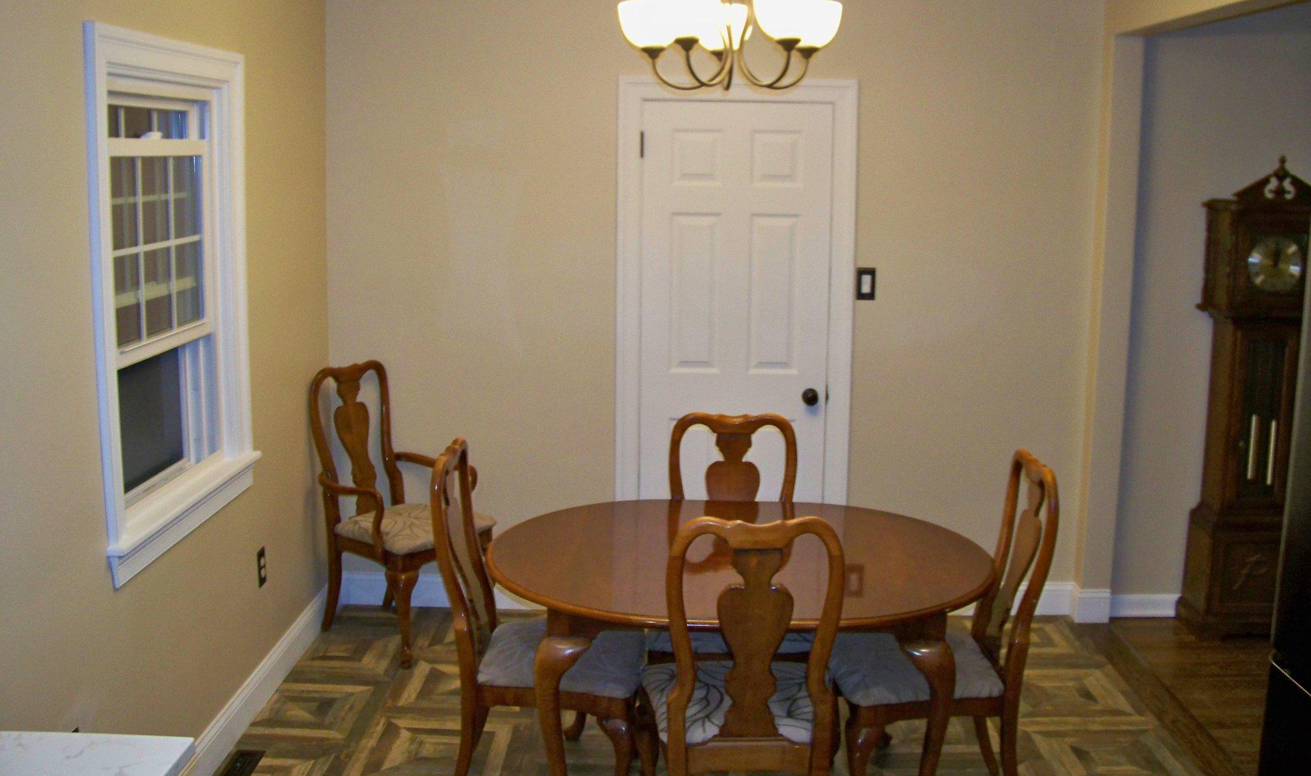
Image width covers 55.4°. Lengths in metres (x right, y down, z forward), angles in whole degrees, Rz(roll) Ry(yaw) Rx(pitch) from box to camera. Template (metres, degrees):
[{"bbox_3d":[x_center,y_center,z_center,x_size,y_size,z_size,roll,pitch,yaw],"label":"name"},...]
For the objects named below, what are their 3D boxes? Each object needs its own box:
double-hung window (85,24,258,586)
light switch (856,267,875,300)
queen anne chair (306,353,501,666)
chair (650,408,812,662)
[{"bbox_3d":[-1.234,-0.251,3.249,0.127,1.281,1.046,1,10,1],"label":"double-hung window"},{"bbox_3d":[0.789,-0.387,4.673,0.076,0.124,0.012,1,10,1],"label":"light switch"},{"bbox_3d":[-0.932,0.427,4.564,0.577,1.012,0.567,7,12,32],"label":"queen anne chair"},{"bbox_3d":[0.225,0.601,3.691,0.518,1.007,0.567,1,10,1],"label":"chair"}]

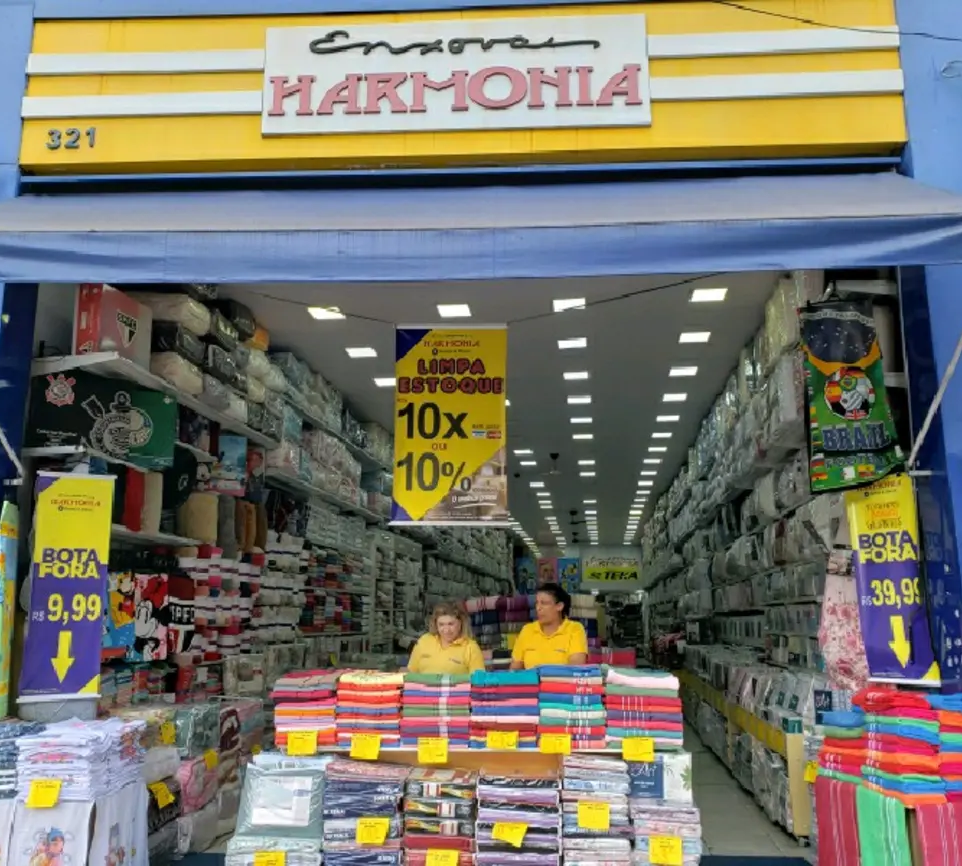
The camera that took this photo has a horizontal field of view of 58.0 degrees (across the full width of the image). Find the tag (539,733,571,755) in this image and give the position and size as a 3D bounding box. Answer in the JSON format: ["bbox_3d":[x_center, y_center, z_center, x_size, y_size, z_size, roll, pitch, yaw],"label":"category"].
[{"bbox_3d":[0.393,1.639,4.570,0.158,0.112,0.010,0,-12,2],"label":"tag"}]

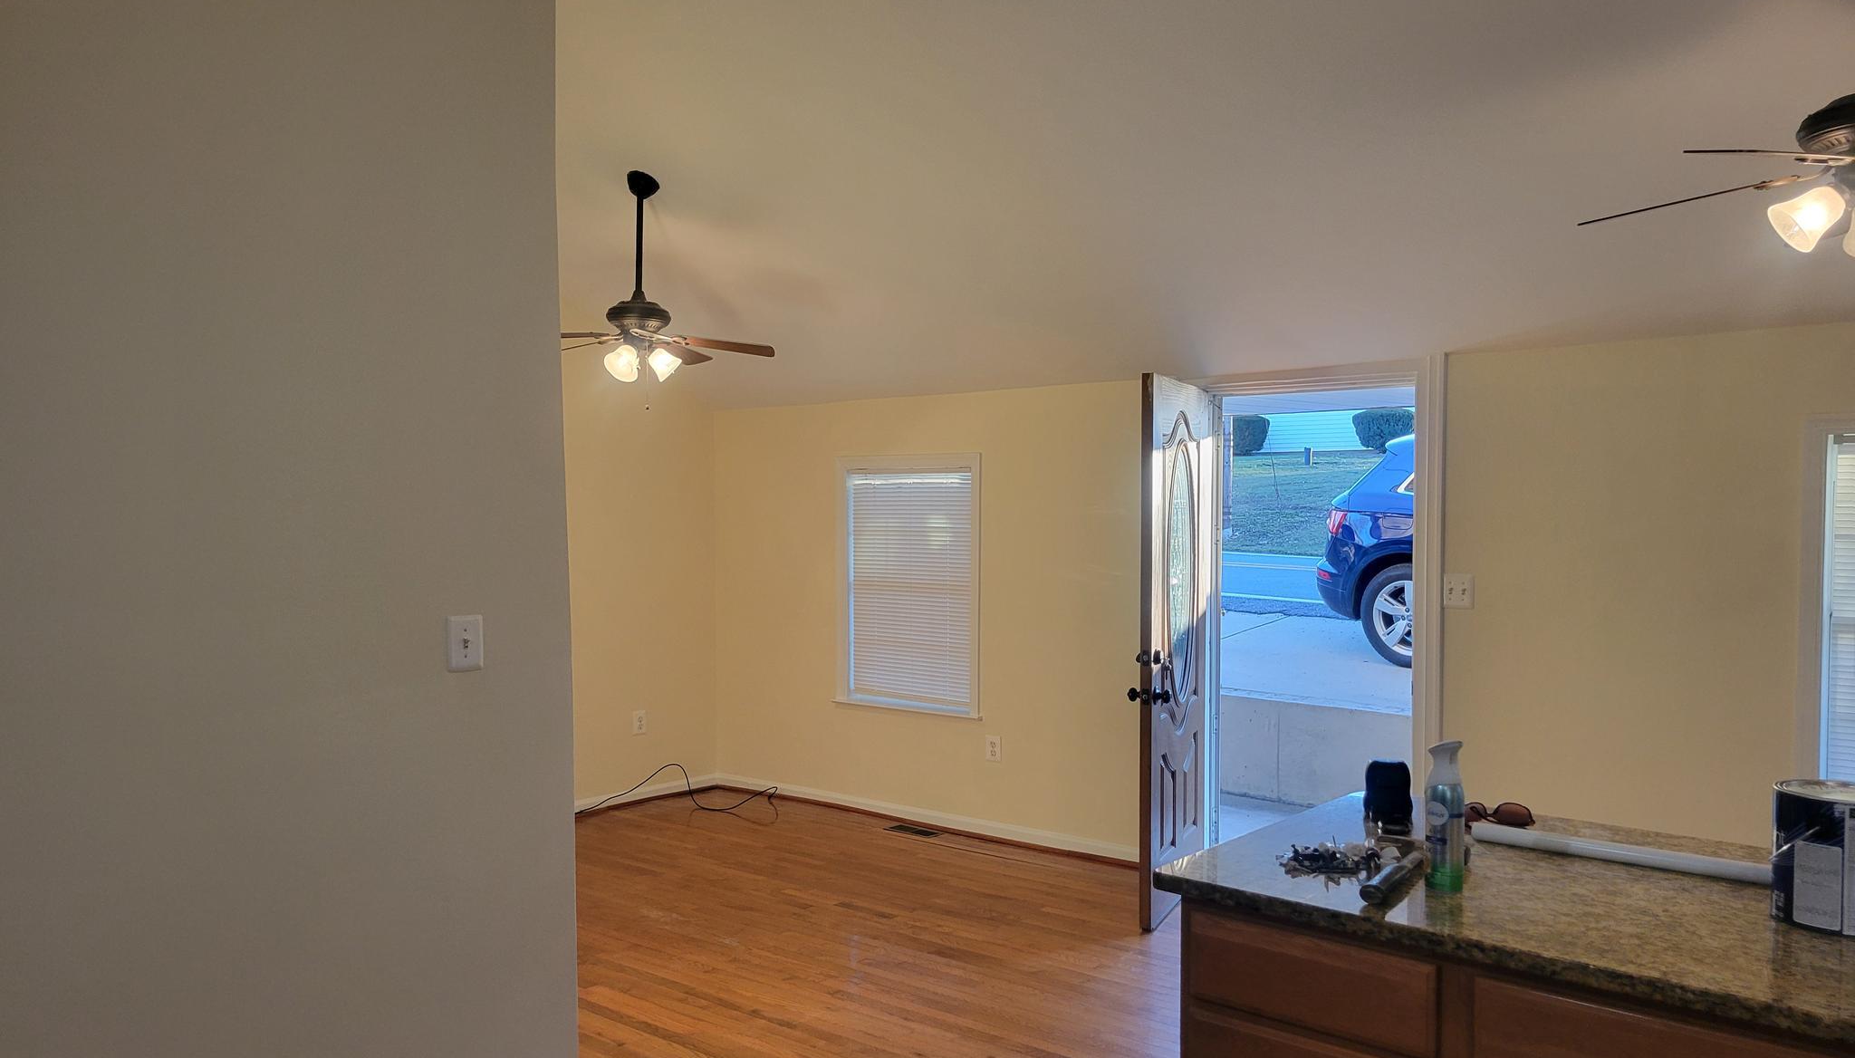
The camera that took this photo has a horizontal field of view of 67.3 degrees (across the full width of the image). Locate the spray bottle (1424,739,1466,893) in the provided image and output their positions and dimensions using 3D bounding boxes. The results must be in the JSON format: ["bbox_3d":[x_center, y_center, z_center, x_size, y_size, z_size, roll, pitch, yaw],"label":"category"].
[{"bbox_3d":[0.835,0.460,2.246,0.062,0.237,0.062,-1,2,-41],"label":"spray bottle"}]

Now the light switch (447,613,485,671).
[{"bbox_3d":[-1.059,0.262,3.199,0.012,0.126,0.082,1,2,41],"label":"light switch"}]

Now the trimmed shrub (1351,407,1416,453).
[{"bbox_3d":[12.655,-2.703,38.500,1.750,1.260,1.500,1,2,41],"label":"trimmed shrub"}]

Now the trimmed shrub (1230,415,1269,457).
[{"bbox_3d":[9.361,-2.772,41.000,1.550,1.240,1.400,1,2,41],"label":"trimmed shrub"}]

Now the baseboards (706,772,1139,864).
[{"bbox_3d":[-0.084,1.387,6.811,2.857,0.090,0.022,1,2,41],"label":"baseboards"}]

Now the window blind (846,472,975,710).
[{"bbox_3d":[-0.073,0.264,6.845,0.810,1.130,0.035,1,2,41],"label":"window blind"}]

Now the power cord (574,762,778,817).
[{"bbox_3d":[-1.201,1.343,7.090,0.757,0.170,0.979,1,2,41],"label":"power cord"}]

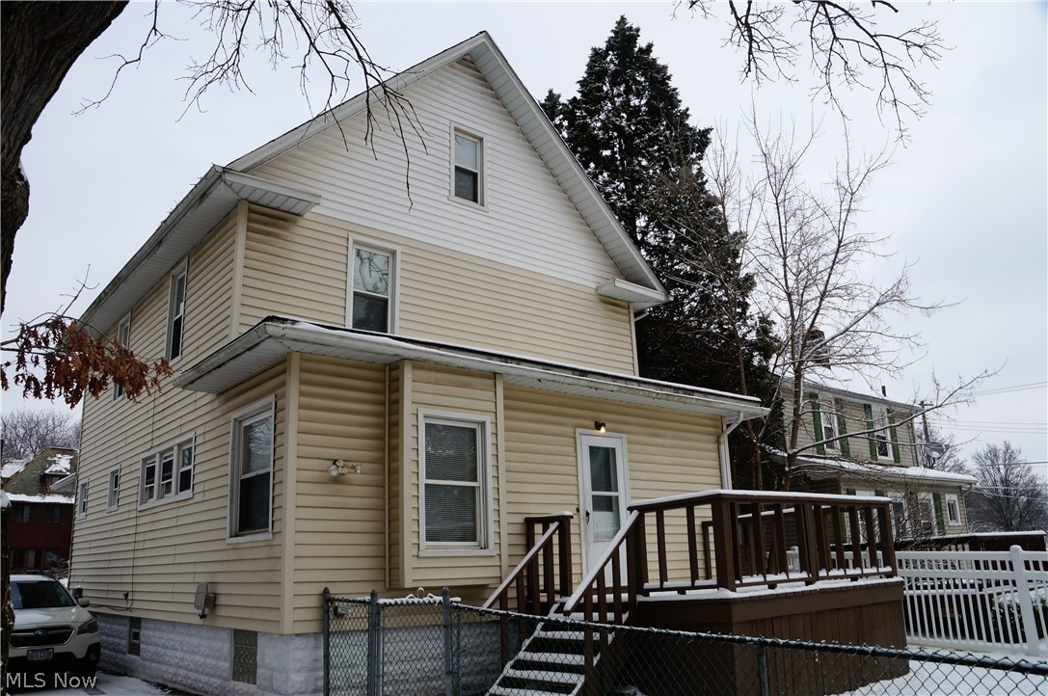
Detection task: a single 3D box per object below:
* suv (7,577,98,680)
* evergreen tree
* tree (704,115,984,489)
[{"bbox_3d":[-8.562,4.627,13.153,1.860,1.680,4.820,11,-20,-38],"label":"suv"},{"bbox_3d":[2.960,-1.406,19.805,6.000,16.200,6.000,11,-20,-38],"label":"evergreen tree"},{"bbox_3d":[5.371,0.063,13.682,4.500,9.900,4.300,11,-20,-38],"label":"tree"}]

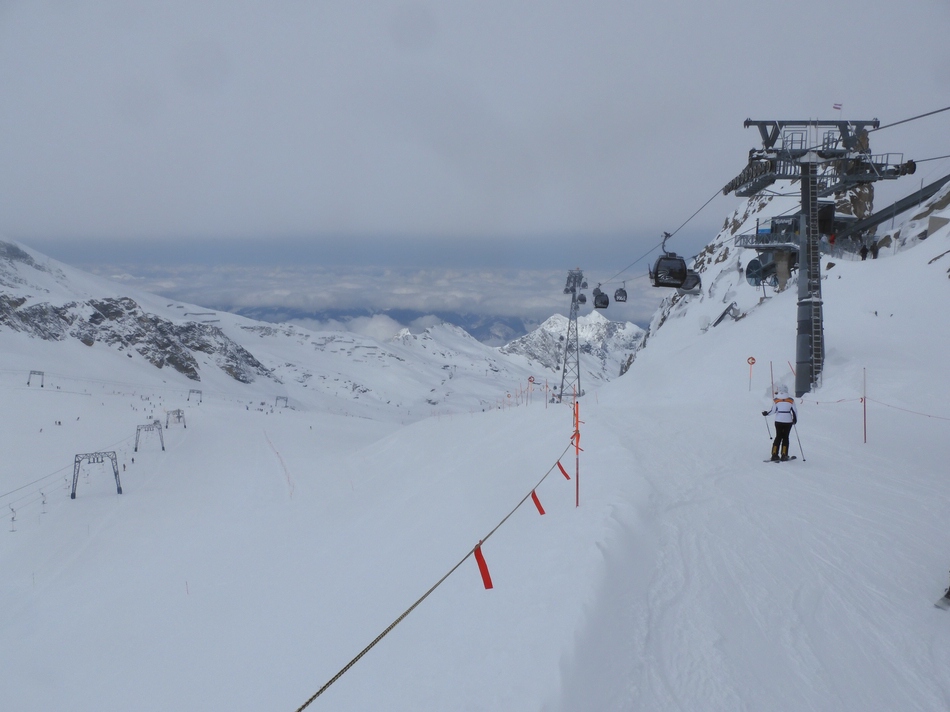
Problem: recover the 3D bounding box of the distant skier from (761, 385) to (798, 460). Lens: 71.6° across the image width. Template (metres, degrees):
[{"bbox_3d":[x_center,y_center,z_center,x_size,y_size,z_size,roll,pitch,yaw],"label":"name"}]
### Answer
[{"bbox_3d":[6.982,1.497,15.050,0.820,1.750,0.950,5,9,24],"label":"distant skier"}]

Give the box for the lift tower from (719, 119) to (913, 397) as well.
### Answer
[{"bbox_3d":[14.973,-4.516,29.300,6.300,12.200,6.400,2,0,6],"label":"lift tower"}]

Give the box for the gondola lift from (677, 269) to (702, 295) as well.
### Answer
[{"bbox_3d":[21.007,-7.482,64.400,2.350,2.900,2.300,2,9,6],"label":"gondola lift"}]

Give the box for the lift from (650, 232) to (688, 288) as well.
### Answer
[{"bbox_3d":[14.473,-7.106,49.000,2.450,4.150,2.350,2,9,6],"label":"lift"}]

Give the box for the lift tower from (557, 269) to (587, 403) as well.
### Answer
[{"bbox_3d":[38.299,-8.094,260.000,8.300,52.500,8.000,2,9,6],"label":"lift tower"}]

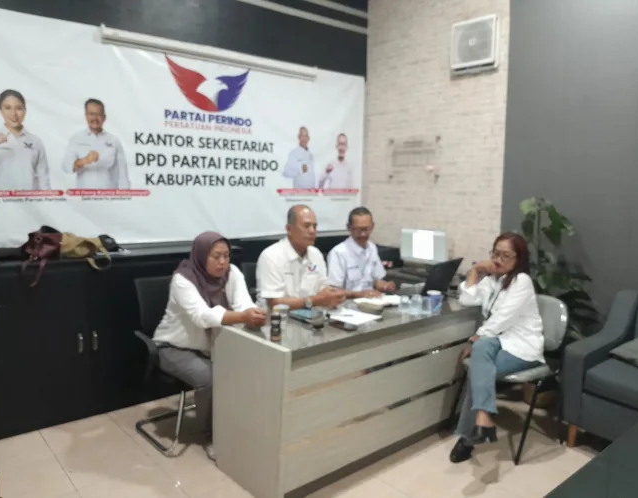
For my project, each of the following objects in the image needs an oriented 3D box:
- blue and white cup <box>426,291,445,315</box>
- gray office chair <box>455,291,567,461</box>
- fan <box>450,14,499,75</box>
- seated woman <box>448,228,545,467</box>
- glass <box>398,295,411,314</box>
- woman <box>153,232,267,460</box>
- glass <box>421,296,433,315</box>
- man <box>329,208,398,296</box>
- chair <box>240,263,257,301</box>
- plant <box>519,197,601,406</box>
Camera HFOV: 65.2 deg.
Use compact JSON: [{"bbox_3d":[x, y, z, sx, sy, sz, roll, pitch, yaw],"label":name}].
[{"bbox_3d":[0.666,0.305,2.868,0.092,0.130,0.092,0,6,0],"label":"blue and white cup"},{"bbox_3d":[1.131,0.723,2.932,0.510,0.800,0.460,-3,7,-30],"label":"gray office chair"},{"bbox_3d":[1.296,-1.691,4.143,0.380,0.400,0.110,6,8,42],"label":"fan"},{"bbox_3d":[1.013,0.520,2.850,0.740,1.220,0.500,-3,7,-30],"label":"seated woman"},{"bbox_3d":[0.496,0.320,2.878,0.068,0.097,0.068,0,6,0],"label":"glass"},{"bbox_3d":[-0.607,0.518,2.839,0.740,1.210,0.520,5,8,38],"label":"woman"},{"bbox_3d":[0.620,0.324,2.871,0.066,0.093,0.066,0,6,0],"label":"glass"},{"bbox_3d":[0.323,0.378,3.618,0.520,1.330,0.750,-4,7,-33],"label":"man"},{"bbox_3d":[-0.226,0.575,3.625,0.540,0.930,0.580,-5,8,-40],"label":"chair"},{"bbox_3d":[1.643,0.359,3.439,0.540,1.420,0.500,6,8,42],"label":"plant"}]

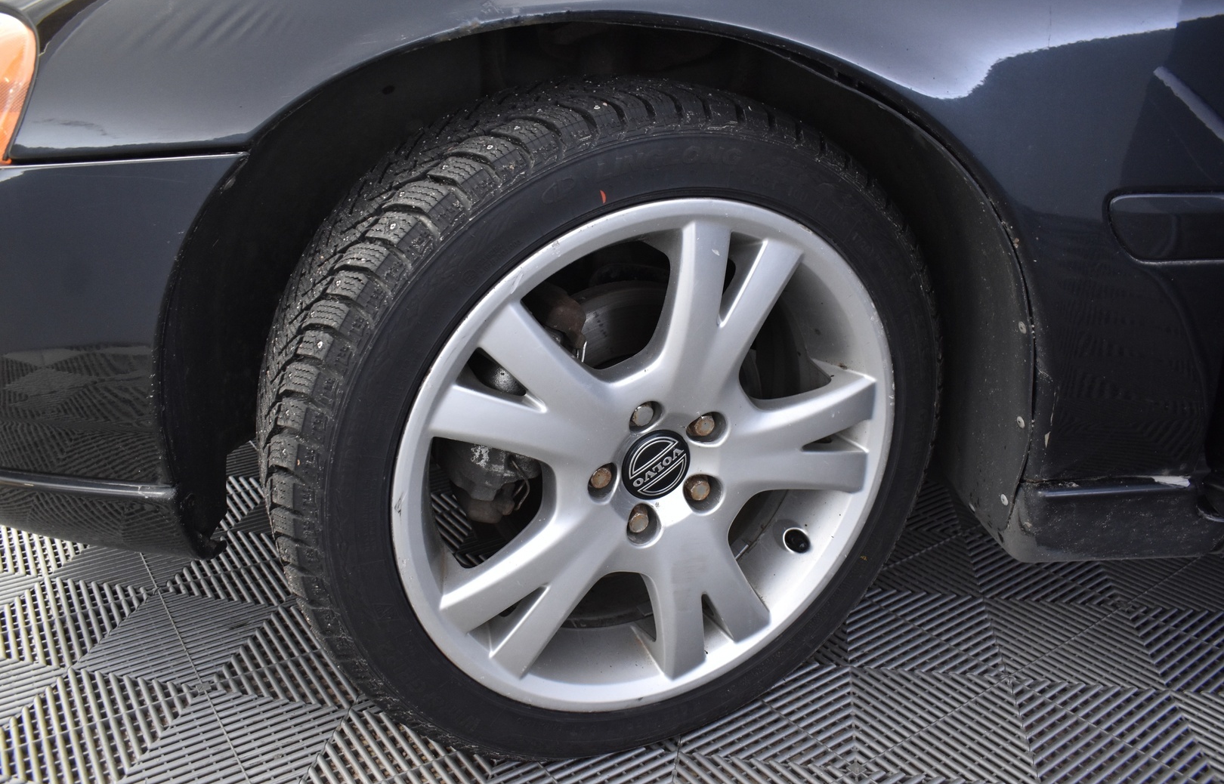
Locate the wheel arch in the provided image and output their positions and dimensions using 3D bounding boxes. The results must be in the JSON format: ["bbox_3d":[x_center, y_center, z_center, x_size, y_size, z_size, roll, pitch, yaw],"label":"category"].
[{"bbox_3d":[-0.020,-0.109,0.807,0.720,0.450,0.270,0,19,0],"label":"wheel arch"}]

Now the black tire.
[{"bbox_3d":[0.008,0.037,0.864,0.637,0.637,0.228,-8,21,-23],"label":"black tire"}]

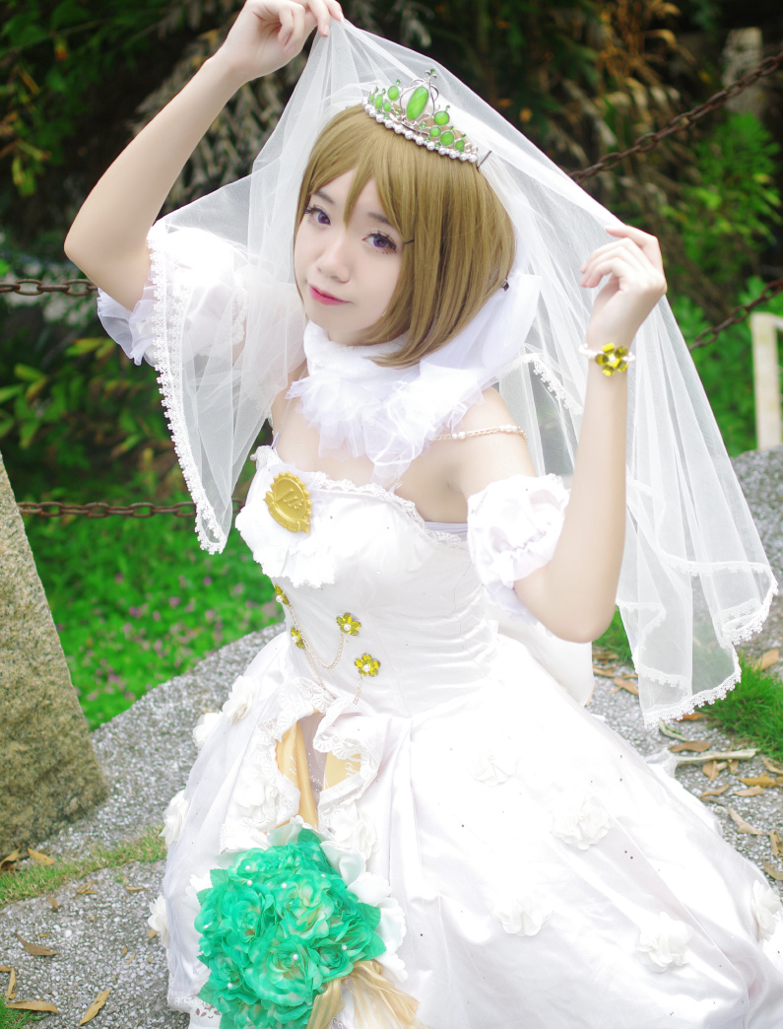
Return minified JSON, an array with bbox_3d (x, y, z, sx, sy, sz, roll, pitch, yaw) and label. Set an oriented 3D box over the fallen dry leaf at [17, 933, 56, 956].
[{"bbox_3d":[-0.392,0.471,1.857,0.066,0.012,0.015,13,33,34],"label":"fallen dry leaf"}]

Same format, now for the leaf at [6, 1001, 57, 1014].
[{"bbox_3d":[-0.371,0.511,1.772,0.061,0.012,0.013,1,28,15],"label":"leaf"}]

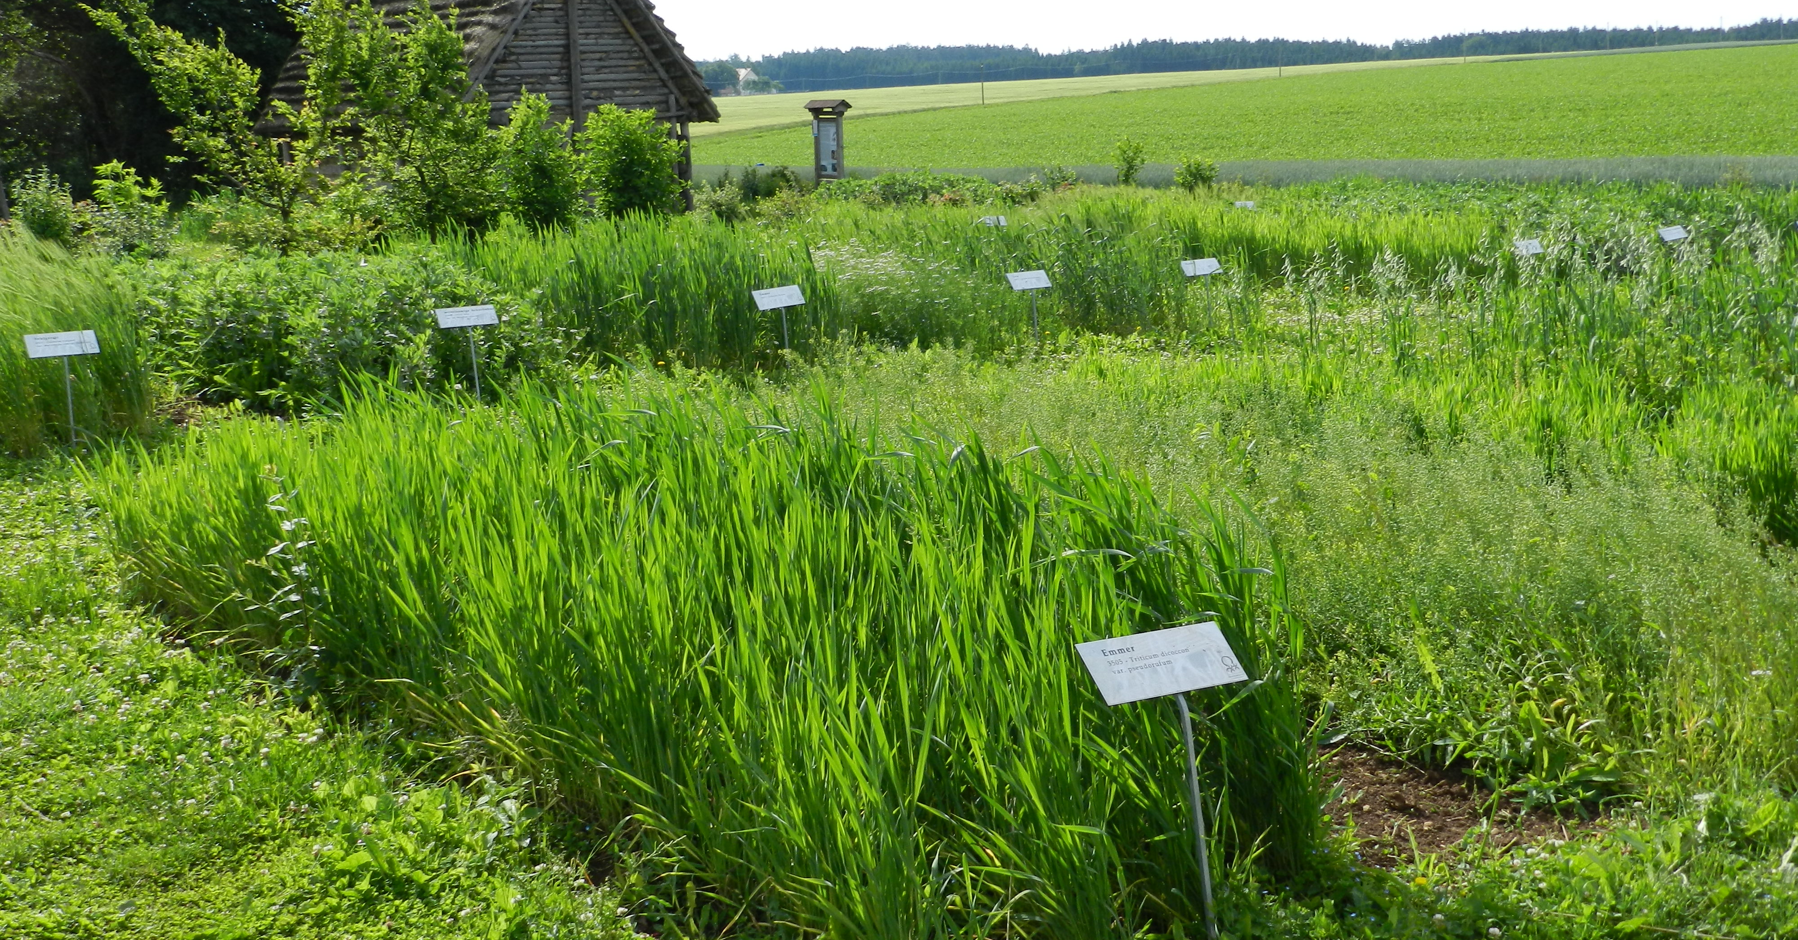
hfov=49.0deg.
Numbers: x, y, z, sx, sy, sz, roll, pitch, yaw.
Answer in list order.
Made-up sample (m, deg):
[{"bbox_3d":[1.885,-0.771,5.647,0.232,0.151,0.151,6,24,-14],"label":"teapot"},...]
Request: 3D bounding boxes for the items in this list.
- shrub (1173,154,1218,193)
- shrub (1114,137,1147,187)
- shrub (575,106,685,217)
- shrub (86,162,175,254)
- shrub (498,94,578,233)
[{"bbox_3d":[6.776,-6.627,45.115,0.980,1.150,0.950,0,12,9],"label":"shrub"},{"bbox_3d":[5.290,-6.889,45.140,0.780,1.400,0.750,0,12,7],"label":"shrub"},{"bbox_3d":[-4.167,-4.733,30.995,1.680,1.950,1.600,-3,12,-7],"label":"shrub"},{"bbox_3d":[-8.672,-2.945,22.410,1.020,1.100,1.000,-6,12,-20],"label":"shrub"},{"bbox_3d":[-5.326,-4.571,29.510,1.220,2.100,1.200,-4,12,-10],"label":"shrub"}]

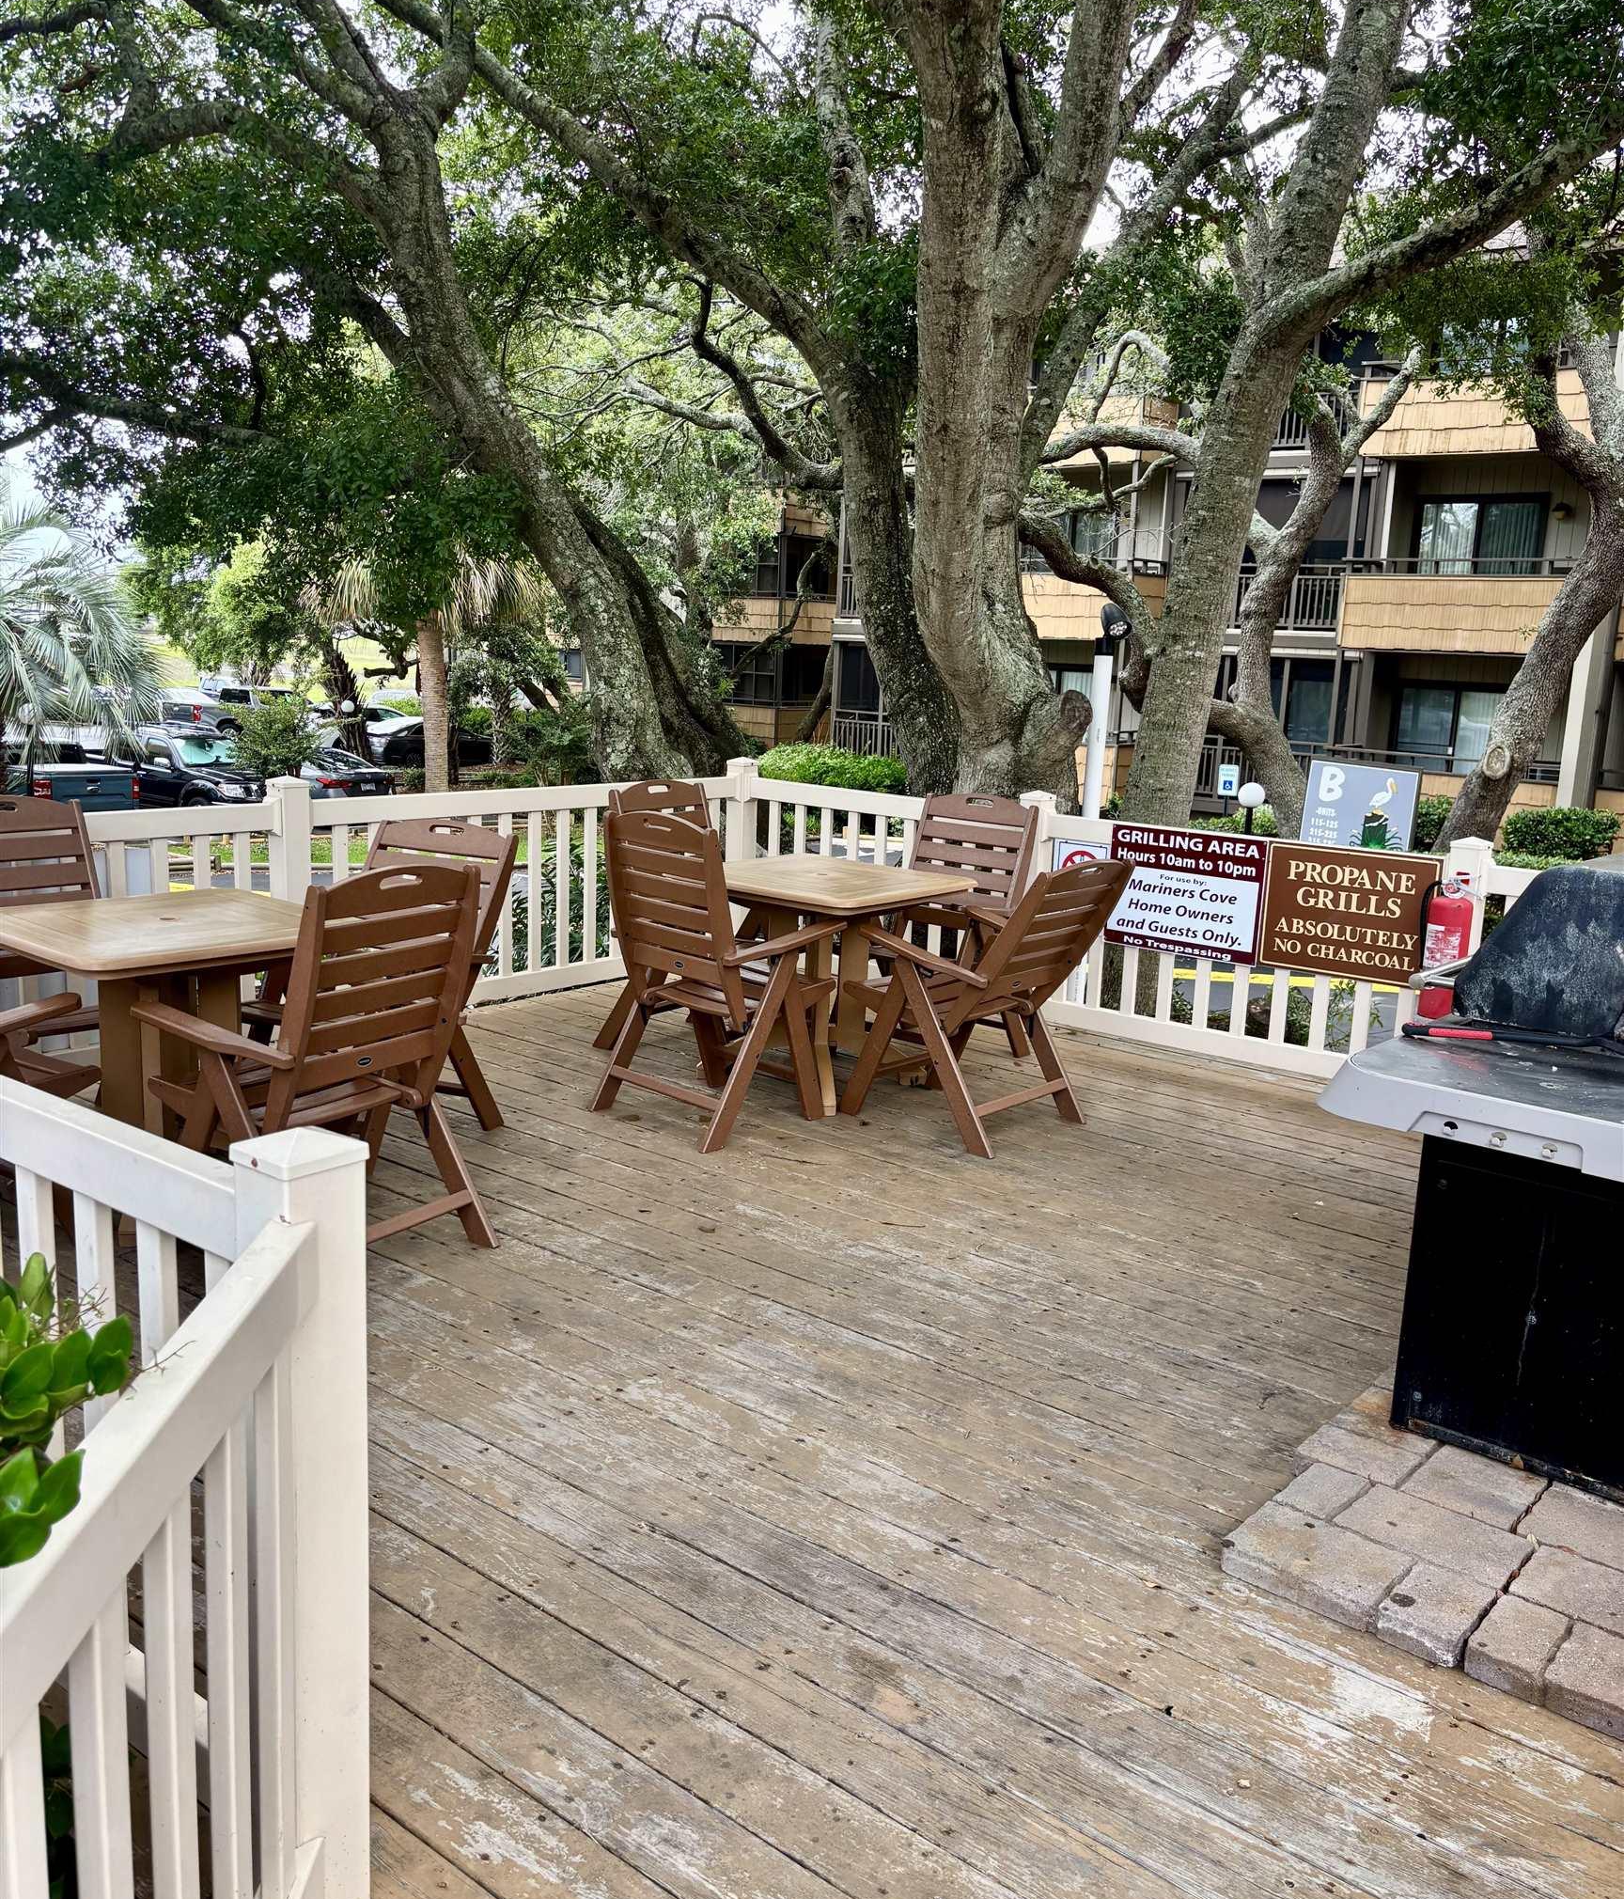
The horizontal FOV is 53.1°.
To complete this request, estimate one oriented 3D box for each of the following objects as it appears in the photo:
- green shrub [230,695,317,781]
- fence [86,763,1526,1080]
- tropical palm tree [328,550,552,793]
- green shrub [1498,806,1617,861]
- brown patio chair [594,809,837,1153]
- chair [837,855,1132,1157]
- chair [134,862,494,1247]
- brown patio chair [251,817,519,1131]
[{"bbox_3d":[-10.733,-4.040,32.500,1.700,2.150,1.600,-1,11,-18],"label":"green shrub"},{"bbox_3d":[0.027,0.057,5.170,3.763,0.941,3.438,11,13,38],"label":"fence"},{"bbox_3d":[-8.027,-5.952,35.000,4.600,5.800,4.500,0,11,-13],"label":"tropical palm tree"},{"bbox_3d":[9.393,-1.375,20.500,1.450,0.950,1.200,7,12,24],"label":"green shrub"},{"bbox_3d":[-0.288,0.047,5.067,0.588,0.967,0.559,-8,15,-45],"label":"brown patio chair"},{"bbox_3d":[0.547,0.120,5.108,0.739,0.888,0.559,11,13,38],"label":"chair"},{"bbox_3d":[-1.142,0.253,3.765,0.625,0.958,0.559,9,12,28],"label":"chair"},{"bbox_3d":[-1.254,0.104,4.684,0.559,0.904,0.692,8,12,27],"label":"brown patio chair"}]

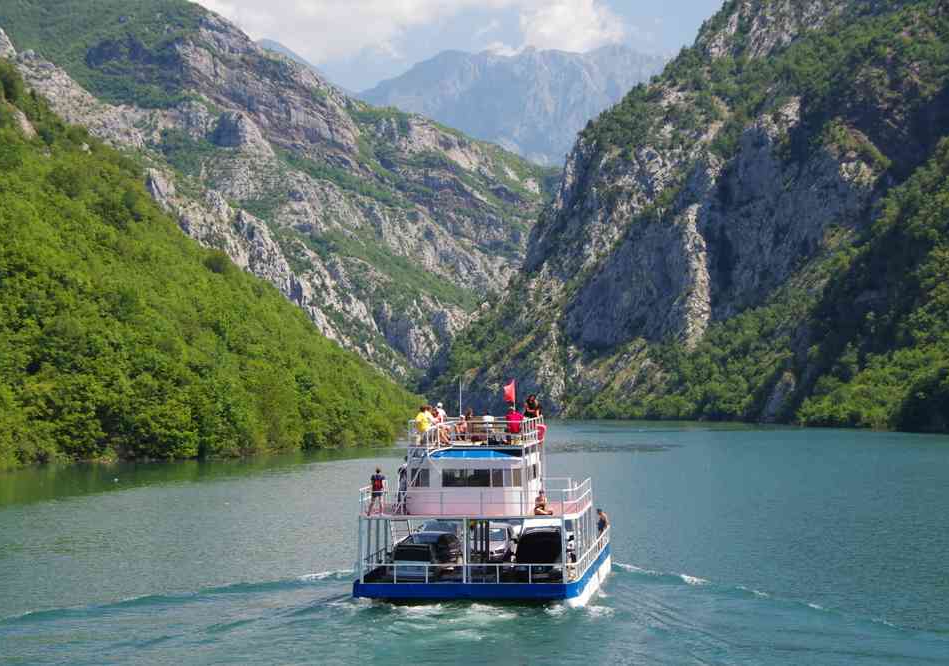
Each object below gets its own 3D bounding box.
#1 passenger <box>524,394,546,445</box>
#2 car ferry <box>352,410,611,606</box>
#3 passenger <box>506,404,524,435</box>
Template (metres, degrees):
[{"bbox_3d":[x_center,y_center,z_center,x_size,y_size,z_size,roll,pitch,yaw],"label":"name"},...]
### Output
[{"bbox_3d":[2.347,3.305,89.000,0.650,1.500,0.700,-1,-2,25],"label":"passenger"},{"bbox_3d":[0.983,6.919,96.264,8.600,7.200,25.000,0,-2,6],"label":"car ferry"},{"bbox_3d":[1.532,3.365,86.500,0.600,1.250,0.700,0,-2,5],"label":"passenger"}]

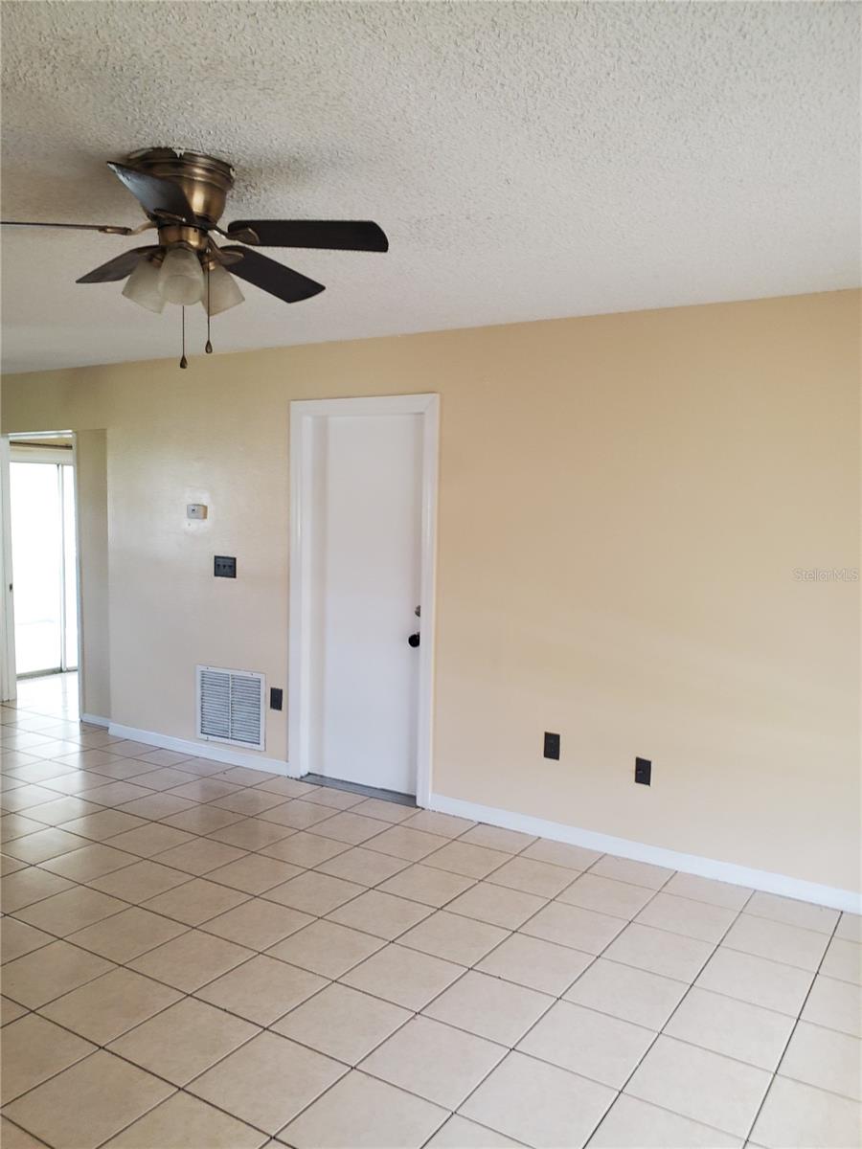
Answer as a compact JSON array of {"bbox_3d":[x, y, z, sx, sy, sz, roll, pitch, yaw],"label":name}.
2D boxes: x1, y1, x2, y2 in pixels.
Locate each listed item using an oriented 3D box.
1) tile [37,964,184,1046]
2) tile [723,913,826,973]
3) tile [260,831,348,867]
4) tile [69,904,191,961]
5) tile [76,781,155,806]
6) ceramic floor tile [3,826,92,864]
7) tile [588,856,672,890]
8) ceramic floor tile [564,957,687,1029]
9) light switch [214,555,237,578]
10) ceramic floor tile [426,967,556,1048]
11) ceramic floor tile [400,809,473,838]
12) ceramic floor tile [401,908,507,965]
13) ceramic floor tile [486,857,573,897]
[{"bbox_3d":[-1.004,1.355,2.719,0.320,0.010,0.320,4,5,31],"label":"tile"},{"bbox_3d":[1.284,1.366,3.207,0.323,0.010,0.323,4,6,33],"label":"tile"},{"bbox_3d":[-0.563,1.245,3.892,0.319,0.010,0.319,3,4,32],"label":"tile"},{"bbox_3d":[-1.089,1.297,3.110,0.322,0.010,0.322,4,4,32],"label":"tile"},{"bbox_3d":[-1.686,1.185,4.632,0.322,0.010,0.322,4,4,32],"label":"tile"},{"bbox_3d":[-1.748,1.231,3.907,0.322,0.010,0.322,4,4,32],"label":"ceramic floor tile"},{"bbox_3d":[0.885,1.310,3.794,0.323,0.010,0.264,4,6,33],"label":"tile"},{"bbox_3d":[0.644,1.377,2.833,0.320,0.010,0.320,4,5,31],"label":"ceramic floor tile"},{"bbox_3d":[-1.231,-0.043,5.152,0.174,0.124,0.015,4,4,32],"label":"light switch"},{"bbox_3d":[0.184,1.352,2.690,0.322,0.010,0.322,4,4,32],"label":"ceramic floor tile"},{"bbox_3d":[0.052,1.254,4.322,0.321,0.010,0.284,3,4,33],"label":"ceramic floor tile"},{"bbox_3d":[0.085,1.326,3.149,0.321,0.010,0.321,3,4,33],"label":"ceramic floor tile"},{"bbox_3d":[0.433,1.280,3.640,0.319,0.010,0.319,3,4,32],"label":"ceramic floor tile"}]

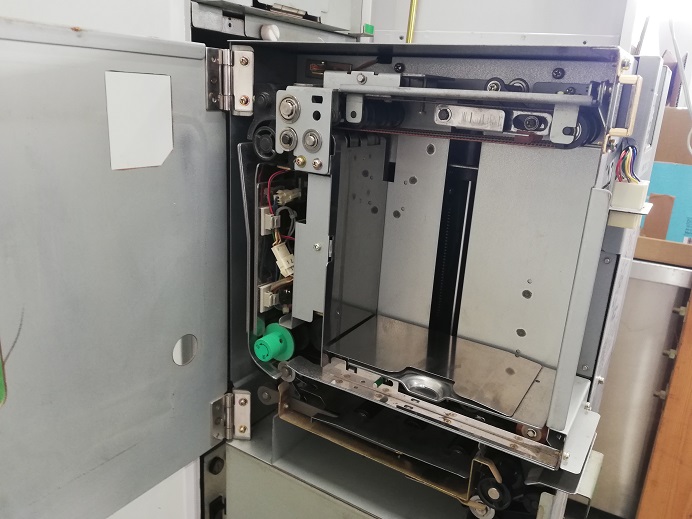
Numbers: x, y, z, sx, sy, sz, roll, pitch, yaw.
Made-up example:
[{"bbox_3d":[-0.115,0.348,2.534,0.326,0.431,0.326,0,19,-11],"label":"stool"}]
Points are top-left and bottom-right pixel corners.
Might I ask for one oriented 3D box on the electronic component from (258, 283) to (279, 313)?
[{"bbox_3d":[-0.067,0.036,0.486,0.013,0.025,0.023,14,20,31],"label":"electronic component"}]

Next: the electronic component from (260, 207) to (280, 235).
[{"bbox_3d":[-0.063,-0.035,0.464,0.013,0.025,0.023,14,20,31],"label":"electronic component"}]

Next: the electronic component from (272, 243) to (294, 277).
[{"bbox_3d":[-0.056,0.001,0.471,0.015,0.028,0.011,-20,3,36],"label":"electronic component"}]

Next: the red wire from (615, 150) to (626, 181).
[{"bbox_3d":[0.164,-0.056,0.310,0.006,0.019,0.006,14,20,31],"label":"red wire"}]

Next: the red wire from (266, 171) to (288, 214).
[{"bbox_3d":[-0.062,-0.059,0.458,0.016,0.038,0.010,14,20,31],"label":"red wire"}]

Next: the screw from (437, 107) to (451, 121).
[{"bbox_3d":[0.068,-0.101,0.362,0.009,0.009,0.005,14,20,31],"label":"screw"}]

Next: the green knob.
[{"bbox_3d":[-0.067,0.080,0.480,0.034,0.034,0.025,14,20,31],"label":"green knob"}]

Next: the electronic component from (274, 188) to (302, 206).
[{"bbox_3d":[-0.053,-0.056,0.468,0.010,0.012,0.030,14,20,31],"label":"electronic component"}]

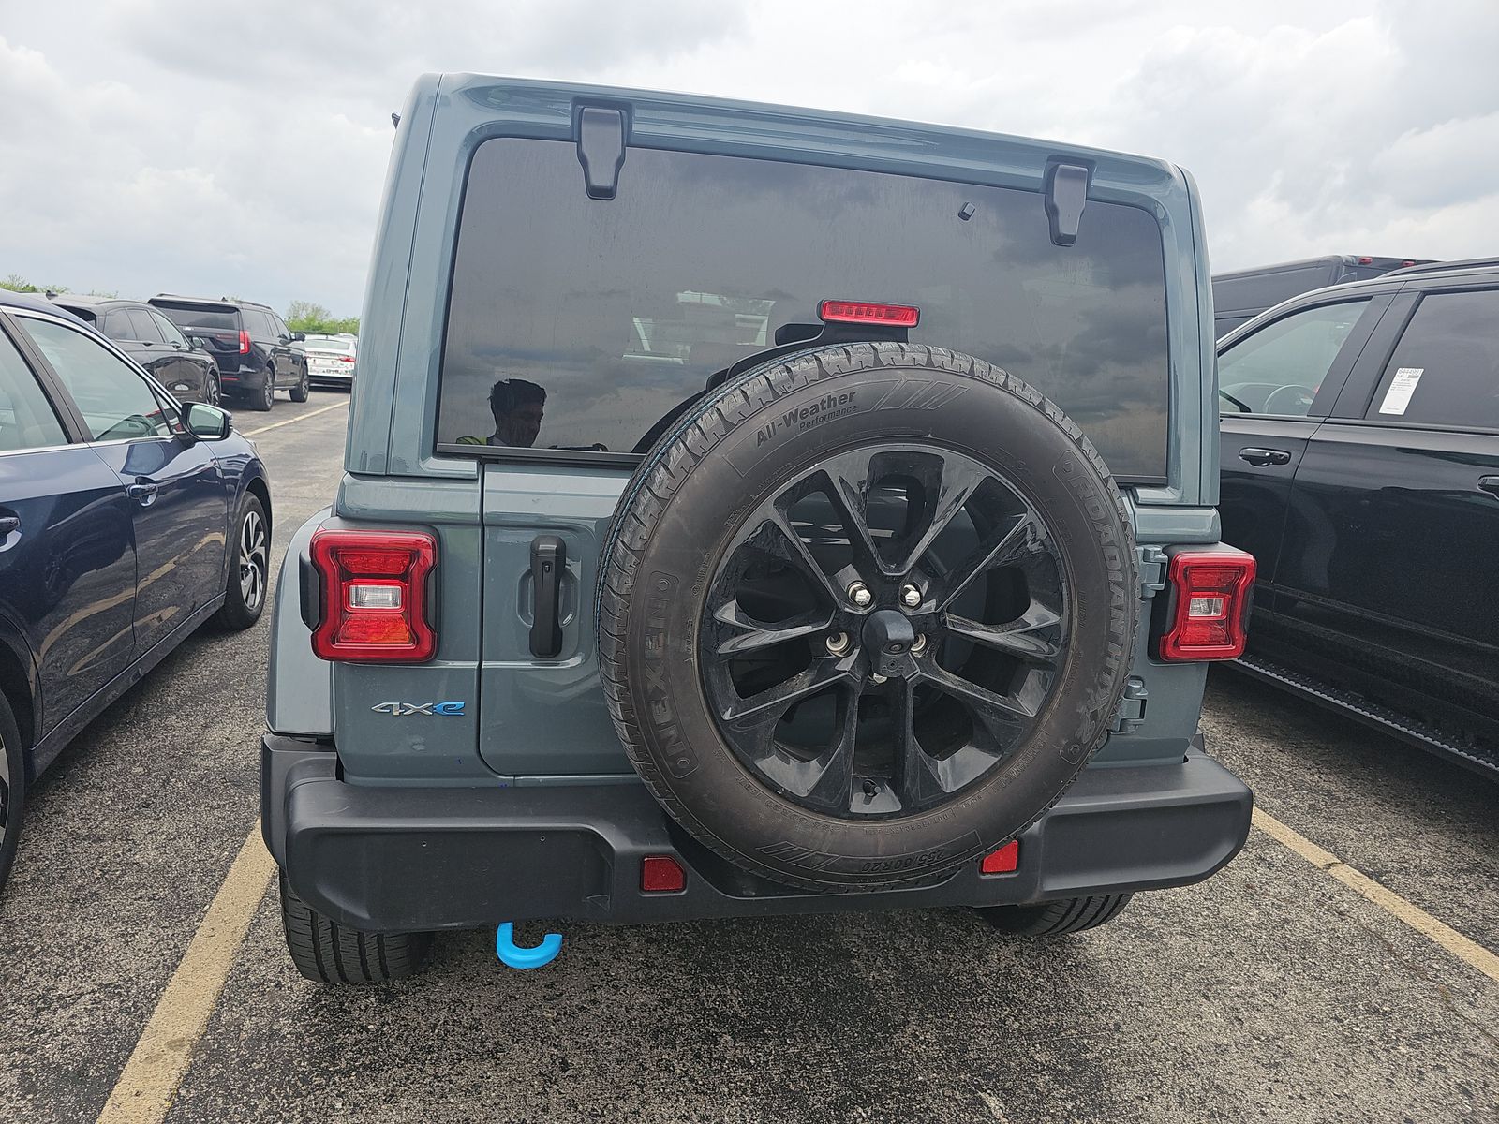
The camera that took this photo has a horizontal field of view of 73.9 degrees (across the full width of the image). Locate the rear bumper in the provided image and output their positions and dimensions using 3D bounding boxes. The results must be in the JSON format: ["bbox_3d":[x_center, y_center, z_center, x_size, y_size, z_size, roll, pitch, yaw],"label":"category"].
[{"bbox_3d":[0.113,0.459,1.768,1.800,0.235,0.350,1,11,-12],"label":"rear bumper"}]

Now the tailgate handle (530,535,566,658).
[{"bbox_3d":[-0.331,0.052,1.627,0.052,0.200,0.060,1,11,-12],"label":"tailgate handle"}]

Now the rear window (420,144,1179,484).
[{"bbox_3d":[0.151,-0.401,1.680,1.300,0.500,0.050,1,4,-12],"label":"rear window"}]

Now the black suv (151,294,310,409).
[{"bbox_3d":[-10.275,-4.108,19.777,2.030,1.940,5.300,1,11,-14],"label":"black suv"}]

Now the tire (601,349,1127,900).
[{"bbox_3d":[0.179,0.086,1.502,0.814,0.814,0.265,1,11,-12],"label":"tire"}]

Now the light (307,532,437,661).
[{"bbox_3d":[-0.588,0.047,1.577,0.187,0.210,0.100,1,11,-12],"label":"light"}]

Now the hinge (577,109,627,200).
[{"bbox_3d":[-0.235,-0.644,1.581,0.070,0.140,0.040,1,4,-12],"label":"hinge"}]

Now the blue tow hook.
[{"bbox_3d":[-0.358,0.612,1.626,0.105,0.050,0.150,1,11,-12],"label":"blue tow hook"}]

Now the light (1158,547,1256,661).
[{"bbox_3d":[0.847,0.075,1.886,0.187,0.210,0.100,1,11,-12],"label":"light"}]

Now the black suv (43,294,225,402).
[{"bbox_3d":[-9.997,-3.214,15.637,1.950,1.720,4.900,2,11,-10],"label":"black suv"}]

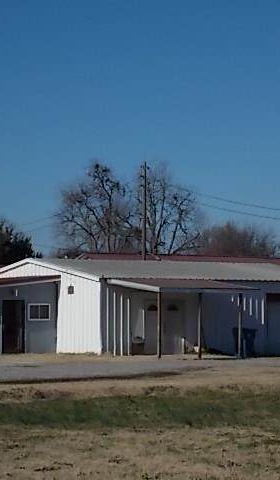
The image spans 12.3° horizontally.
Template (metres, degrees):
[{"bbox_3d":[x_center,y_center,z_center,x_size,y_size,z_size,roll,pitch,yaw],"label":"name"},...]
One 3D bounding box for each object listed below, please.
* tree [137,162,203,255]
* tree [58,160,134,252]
[{"bbox_3d":[2.202,0.362,100.088,5.780,12.755,5.780,0,-3,0],"label":"tree"},{"bbox_3d":[-3.439,0.356,100.088,6.630,12.755,6.630,0,-3,0],"label":"tree"}]

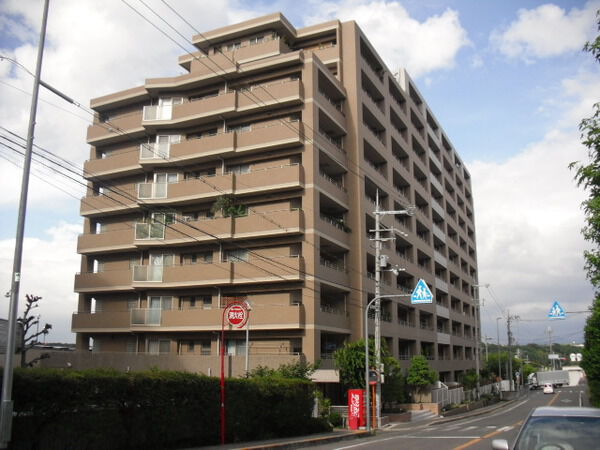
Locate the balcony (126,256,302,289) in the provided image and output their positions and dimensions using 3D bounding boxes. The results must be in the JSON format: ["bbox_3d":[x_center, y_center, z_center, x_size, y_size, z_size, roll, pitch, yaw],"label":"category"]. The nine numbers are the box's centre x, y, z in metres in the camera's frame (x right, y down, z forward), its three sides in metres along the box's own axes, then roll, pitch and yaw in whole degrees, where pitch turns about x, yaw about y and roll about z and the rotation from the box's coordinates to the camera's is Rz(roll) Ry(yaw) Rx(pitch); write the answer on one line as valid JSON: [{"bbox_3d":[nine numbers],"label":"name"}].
[{"bbox_3d":[-5.349,3.151,39.315,12.050,1.420,1.750,-6,-14,24],"label":"balcony"}]

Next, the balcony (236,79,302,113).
[{"bbox_3d":[-1.794,-8.231,40.030,4.600,1.420,1.600,-6,-14,24],"label":"balcony"}]

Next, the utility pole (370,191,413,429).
[{"bbox_3d":[4.496,3.824,29.780,2.150,11.700,0.700,-4,-13,17],"label":"utility pole"}]

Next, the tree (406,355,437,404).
[{"bbox_3d":[7.930,9.985,39.262,2.100,3.200,2.000,-6,-14,24],"label":"tree"}]

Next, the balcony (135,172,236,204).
[{"bbox_3d":[-7.493,-2.301,41.062,7.300,1.490,1.850,-6,-14,24],"label":"balcony"}]

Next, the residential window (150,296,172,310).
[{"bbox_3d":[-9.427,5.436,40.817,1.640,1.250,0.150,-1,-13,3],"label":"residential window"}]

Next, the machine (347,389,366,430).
[{"bbox_3d":[2.944,9.195,30.447,0.720,1.830,0.970,-6,-14,22],"label":"machine"}]

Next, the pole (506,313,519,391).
[{"bbox_3d":[29.836,17.753,85.187,1.600,10.860,0.700,0,-13,0],"label":"pole"}]

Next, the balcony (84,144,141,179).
[{"bbox_3d":[-13.285,-4.325,44.990,5.550,1.550,1.600,-6,-14,24],"label":"balcony"}]

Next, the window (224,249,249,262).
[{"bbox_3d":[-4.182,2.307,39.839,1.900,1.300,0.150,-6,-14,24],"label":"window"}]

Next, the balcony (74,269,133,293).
[{"bbox_3d":[-13.213,4.112,43.082,5.650,1.450,1.600,-6,-14,24],"label":"balcony"}]

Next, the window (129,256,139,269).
[{"bbox_3d":[-11.937,2.688,43.607,0.800,1.050,0.150,-6,-14,24],"label":"window"}]

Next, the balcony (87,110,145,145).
[{"bbox_3d":[-13.558,-7.201,46.145,5.900,1.450,1.300,-6,-14,24],"label":"balcony"}]

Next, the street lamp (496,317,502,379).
[{"bbox_3d":[20.366,13.409,61.560,0.400,8.079,0.250,0,-13,0],"label":"street lamp"}]

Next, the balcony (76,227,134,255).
[{"bbox_3d":[-13.557,1.280,44.204,5.900,1.450,1.300,-6,-14,24],"label":"balcony"}]

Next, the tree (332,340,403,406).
[{"bbox_3d":[3.787,8.287,33.495,4.000,4.000,3.600,-6,-14,24],"label":"tree"}]

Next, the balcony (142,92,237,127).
[{"bbox_3d":[-7.359,-7.794,42.116,6.950,1.420,2.200,-6,-14,24],"label":"balcony"}]

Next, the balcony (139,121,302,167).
[{"bbox_3d":[-5.349,-5.330,41.255,12.050,1.420,1.750,-6,-14,24],"label":"balcony"}]

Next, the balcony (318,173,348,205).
[{"bbox_3d":[1.697,-2.219,41.762,1.500,1.500,5.500,-6,-14,24],"label":"balcony"}]

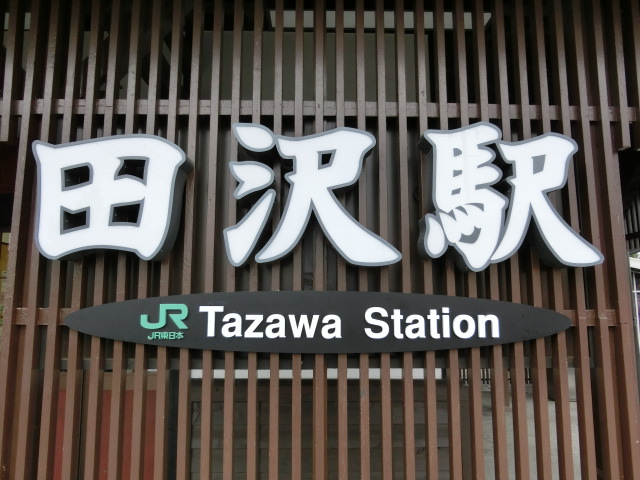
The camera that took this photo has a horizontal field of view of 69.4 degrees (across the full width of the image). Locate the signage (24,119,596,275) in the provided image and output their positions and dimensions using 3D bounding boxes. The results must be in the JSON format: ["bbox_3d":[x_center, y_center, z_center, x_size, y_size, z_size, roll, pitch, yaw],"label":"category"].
[{"bbox_3d":[0.004,-0.207,2.302,2.744,0.727,0.145,0,-8,-1],"label":"signage"}]

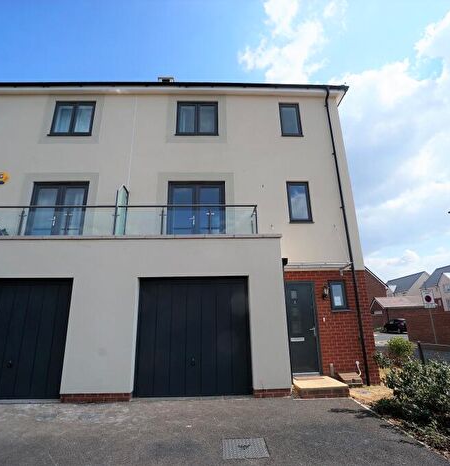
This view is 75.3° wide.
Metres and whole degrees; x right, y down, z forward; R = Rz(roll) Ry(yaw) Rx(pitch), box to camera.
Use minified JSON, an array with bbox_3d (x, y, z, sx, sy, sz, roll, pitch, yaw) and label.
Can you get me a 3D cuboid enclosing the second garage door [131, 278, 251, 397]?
[{"bbox_3d":[-0.639,2.088,6.038,2.290,2.280,0.100,0,-17,-2],"label":"second garage door"}]

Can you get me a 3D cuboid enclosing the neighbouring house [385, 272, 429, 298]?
[{"bbox_3d":[41.742,15.676,66.090,8.600,11.300,14.000,0,-18,-1],"label":"neighbouring house"}]

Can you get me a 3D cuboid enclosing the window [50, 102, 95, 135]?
[{"bbox_3d":[-4.327,-3.270,8.331,1.165,1.145,0.100,0,-17,-2],"label":"window"}]

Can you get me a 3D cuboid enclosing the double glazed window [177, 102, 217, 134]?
[{"bbox_3d":[-0.801,-3.349,8.540,1.237,1.190,0.120,0,-18,-1],"label":"double glazed window"}]

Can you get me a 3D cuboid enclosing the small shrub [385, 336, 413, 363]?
[{"bbox_3d":[5.440,3.674,9.064,0.770,0.800,0.750,0,-17,-2],"label":"small shrub"}]

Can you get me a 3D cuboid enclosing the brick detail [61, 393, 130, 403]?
[{"bbox_3d":[-2.292,2.972,5.281,1.245,0.145,0.200,0,-18,-1],"label":"brick detail"}]

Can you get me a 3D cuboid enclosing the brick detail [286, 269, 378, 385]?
[{"bbox_3d":[2.404,2.155,6.844,2.070,2.500,0.140,0,-17,-2],"label":"brick detail"}]

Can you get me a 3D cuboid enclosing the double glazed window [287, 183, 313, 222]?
[{"bbox_3d":[2.009,-0.822,7.807,0.615,1.180,0.120,0,-18,-1],"label":"double glazed window"}]

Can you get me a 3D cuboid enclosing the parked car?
[{"bbox_3d":[19.513,10.438,32.802,1.750,1.520,4.050,0,-17,-2],"label":"parked car"}]

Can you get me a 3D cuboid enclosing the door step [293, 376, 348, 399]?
[{"bbox_3d":[1.860,3.156,5.985,0.960,0.175,1.020,0,-17,-2],"label":"door step"}]

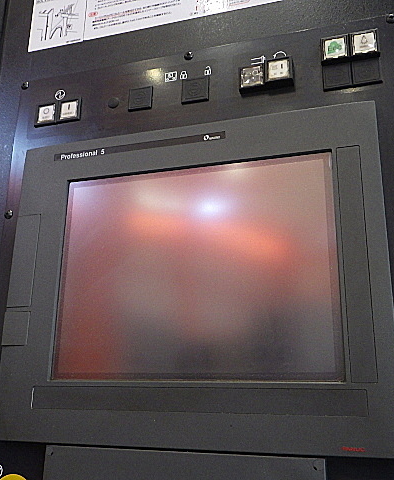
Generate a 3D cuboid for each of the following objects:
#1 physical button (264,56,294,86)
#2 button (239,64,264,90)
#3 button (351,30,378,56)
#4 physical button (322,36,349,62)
[{"bbox_3d":[0.078,-0.154,0.484,0.025,0.025,0.012,-4,-18,17],"label":"physical button"},{"bbox_3d":[0.054,-0.152,0.493,0.025,0.025,0.011,-4,-18,17],"label":"button"},{"bbox_3d":[0.151,-0.175,0.468,0.025,0.025,0.011,-4,-18,17],"label":"button"},{"bbox_3d":[0.127,-0.174,0.475,0.025,0.025,0.011,-4,-18,17],"label":"physical button"}]

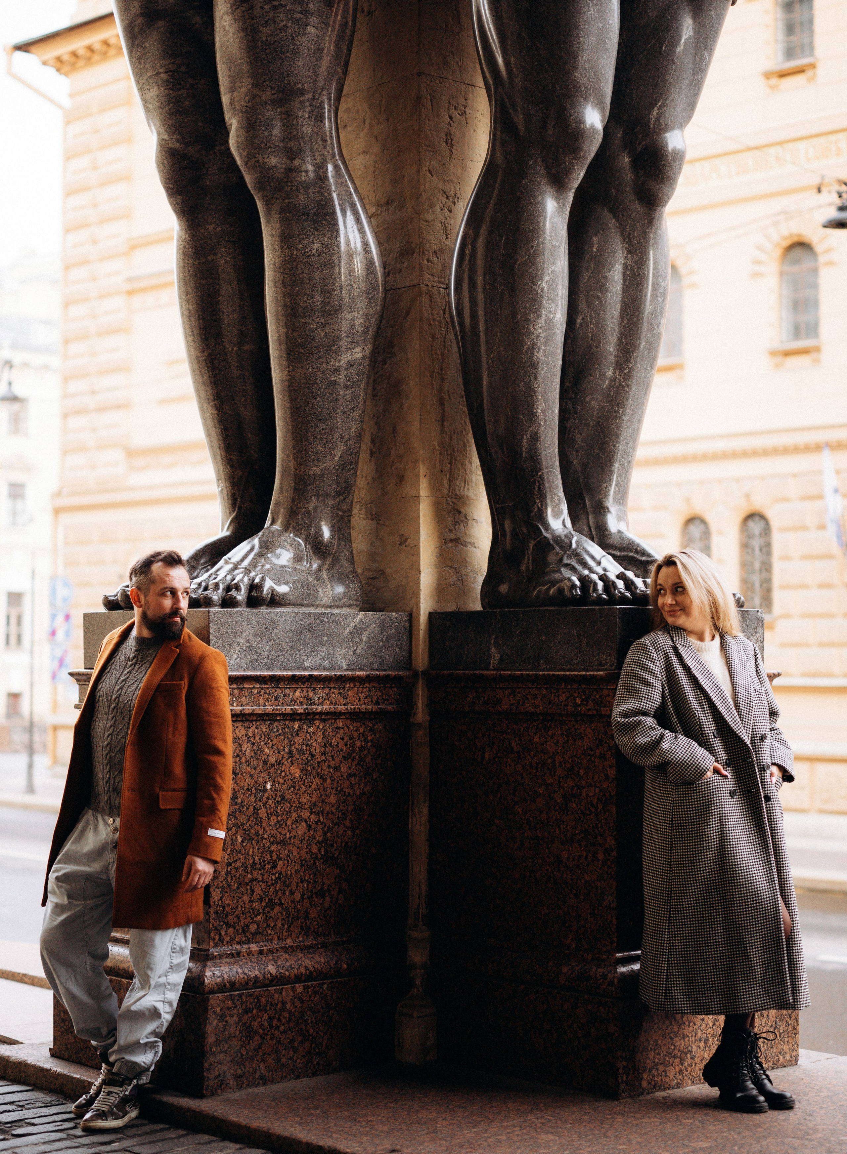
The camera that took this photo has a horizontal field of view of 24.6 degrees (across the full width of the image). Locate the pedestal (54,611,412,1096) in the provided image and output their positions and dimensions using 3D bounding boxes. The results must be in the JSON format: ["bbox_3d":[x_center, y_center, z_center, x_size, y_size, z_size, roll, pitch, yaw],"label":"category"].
[{"bbox_3d":[-0.630,0.887,6.716,0.944,1.525,0.892,2,-4,-42],"label":"pedestal"}]

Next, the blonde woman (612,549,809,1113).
[{"bbox_3d":[0.894,0.762,6.052,0.570,1.707,0.430,2,-3,-34],"label":"blonde woman"}]

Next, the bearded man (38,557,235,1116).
[{"bbox_3d":[-0.903,0.810,6.110,0.570,1.782,0.460,-3,-4,44],"label":"bearded man"}]

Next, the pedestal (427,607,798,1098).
[{"bbox_3d":[0.620,0.882,6.645,0.892,1.525,0.944,2,-4,-42],"label":"pedestal"}]

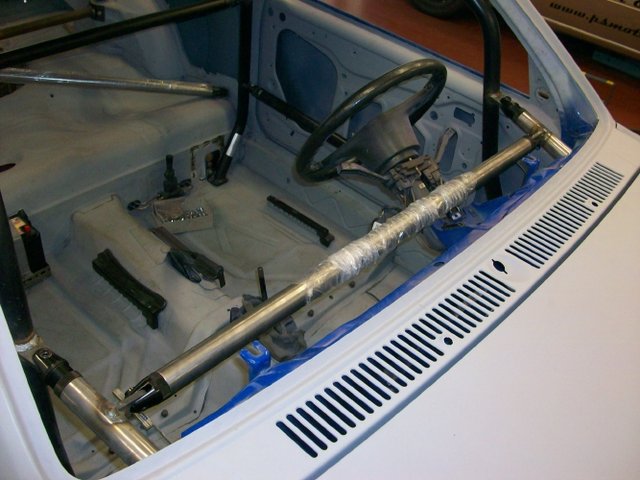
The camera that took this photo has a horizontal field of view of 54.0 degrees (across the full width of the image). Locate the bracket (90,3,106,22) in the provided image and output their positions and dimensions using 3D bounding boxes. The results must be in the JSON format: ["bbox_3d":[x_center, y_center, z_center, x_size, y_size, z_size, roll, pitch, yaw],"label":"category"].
[{"bbox_3d":[-0.881,-0.905,2.500,0.038,0.064,0.042,33,47,32],"label":"bracket"}]

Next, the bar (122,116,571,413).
[{"bbox_3d":[0.133,-0.016,1.107,0.045,0.045,1.069,33,47,32],"label":"bar"}]

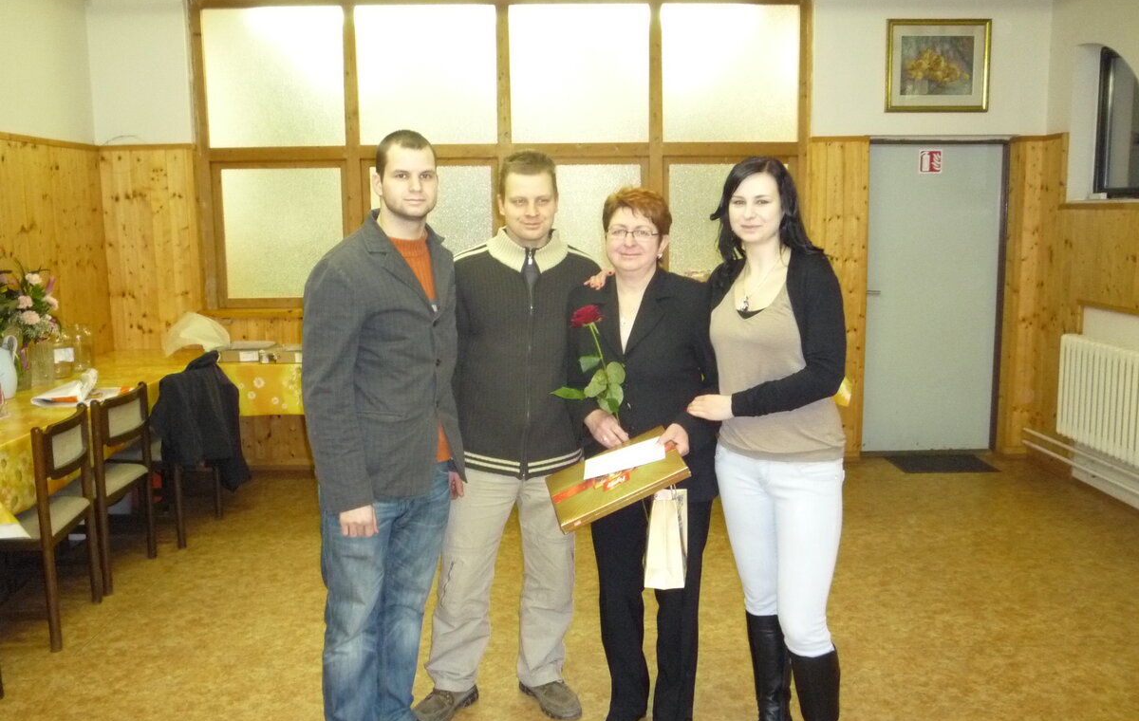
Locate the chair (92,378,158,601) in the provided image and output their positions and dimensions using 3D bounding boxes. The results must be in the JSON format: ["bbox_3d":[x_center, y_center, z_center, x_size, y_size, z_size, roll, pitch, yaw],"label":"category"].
[{"bbox_3d":[-2.205,0.550,4.360,0.520,0.840,0.490,-1,8,-2],"label":"chair"}]

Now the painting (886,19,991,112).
[{"bbox_3d":[2.314,-1.846,6.179,0.656,0.562,0.030,-1,8,-2],"label":"painting"}]

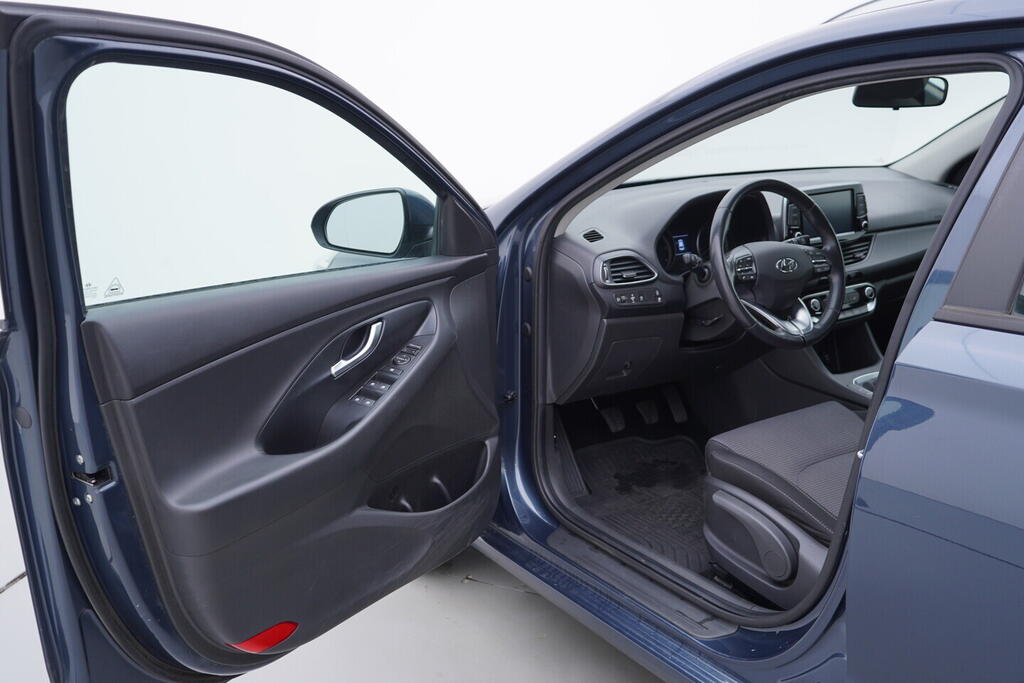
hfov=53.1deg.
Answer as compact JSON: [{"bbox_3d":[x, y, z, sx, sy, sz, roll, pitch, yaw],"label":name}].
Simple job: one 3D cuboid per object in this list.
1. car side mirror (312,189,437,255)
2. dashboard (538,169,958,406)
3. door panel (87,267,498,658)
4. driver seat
[{"bbox_3d":[-0.307,-0.268,2.256,0.238,0.158,0.145,5,13,20],"label":"car side mirror"},{"bbox_3d":[0.690,-0.204,2.758,1.420,0.500,0.560,-7,14,-29],"label":"dashboard"},{"bbox_3d":[-0.326,0.211,1.996,0.140,0.670,1.000,9,16,36],"label":"door panel"},{"bbox_3d":[0.816,0.055,1.843,0.530,1.000,0.850,-7,14,-29],"label":"driver seat"}]

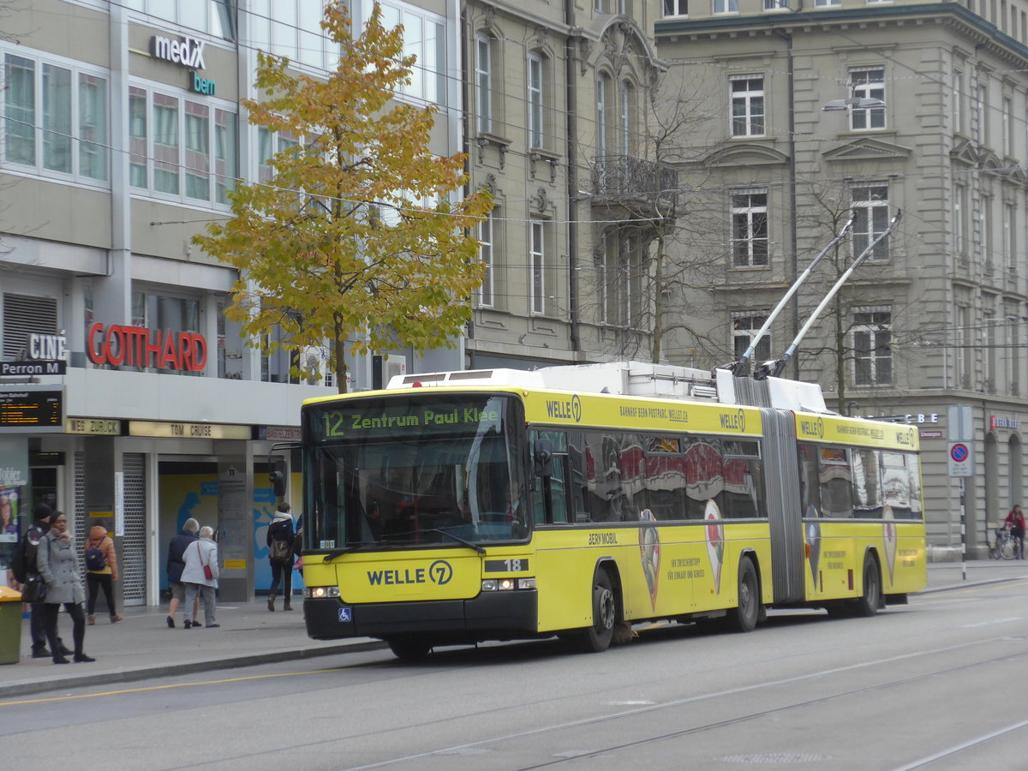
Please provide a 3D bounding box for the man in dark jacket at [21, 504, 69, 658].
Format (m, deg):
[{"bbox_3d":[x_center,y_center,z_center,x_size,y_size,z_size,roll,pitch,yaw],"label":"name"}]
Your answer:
[{"bbox_3d":[-5.270,2.189,38.900,0.570,1.731,0.520,-1,-2,-6],"label":"man in dark jacket"}]

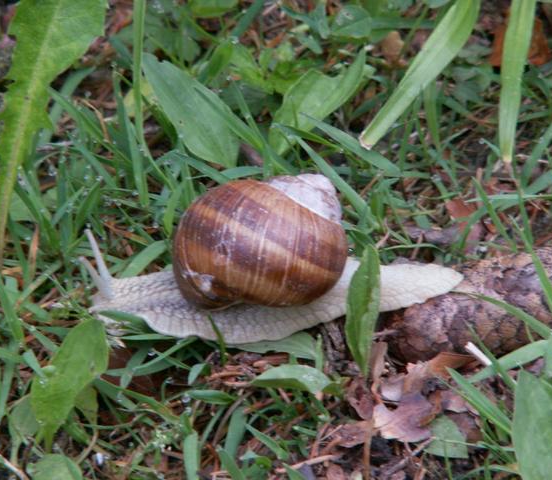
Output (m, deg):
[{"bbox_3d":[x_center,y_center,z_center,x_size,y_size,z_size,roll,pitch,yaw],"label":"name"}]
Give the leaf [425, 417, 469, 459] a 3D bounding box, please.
[{"bbox_3d":[0.040,0.047,1.124,0.009,0.002,0.011,-15,58,-9],"label":"leaf"}]

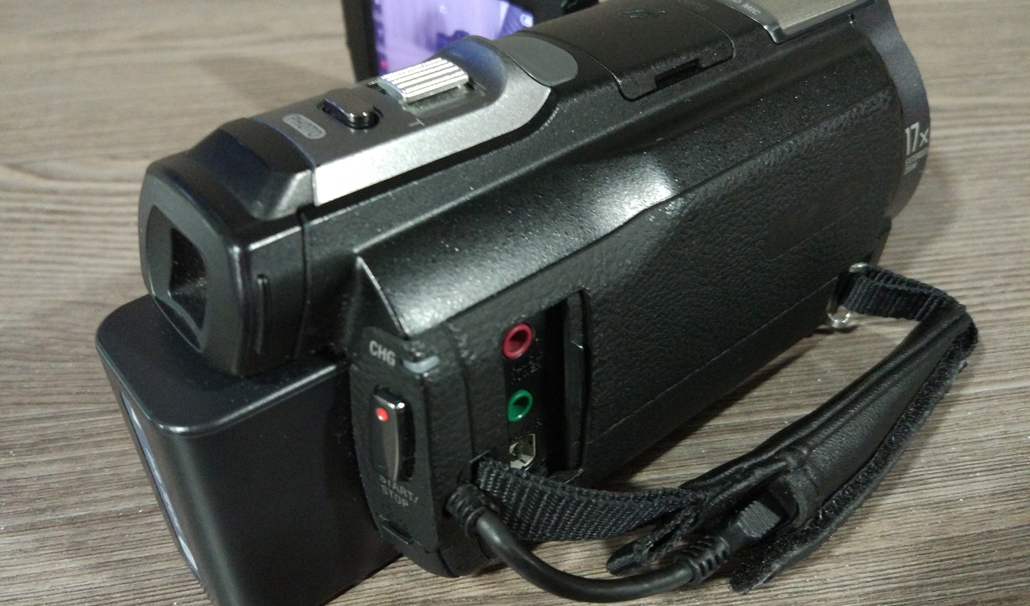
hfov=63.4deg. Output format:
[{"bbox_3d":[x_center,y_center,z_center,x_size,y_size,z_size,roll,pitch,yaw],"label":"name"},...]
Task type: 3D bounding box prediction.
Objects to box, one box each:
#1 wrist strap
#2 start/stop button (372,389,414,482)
[{"bbox_3d":[0.044,0.021,0.144,0.110,0.027,0.035,-27,44,-31],"label":"wrist strap"},{"bbox_3d":[-0.017,0.019,0.119,0.005,0.015,0.003,24,43,29],"label":"start/stop button"}]

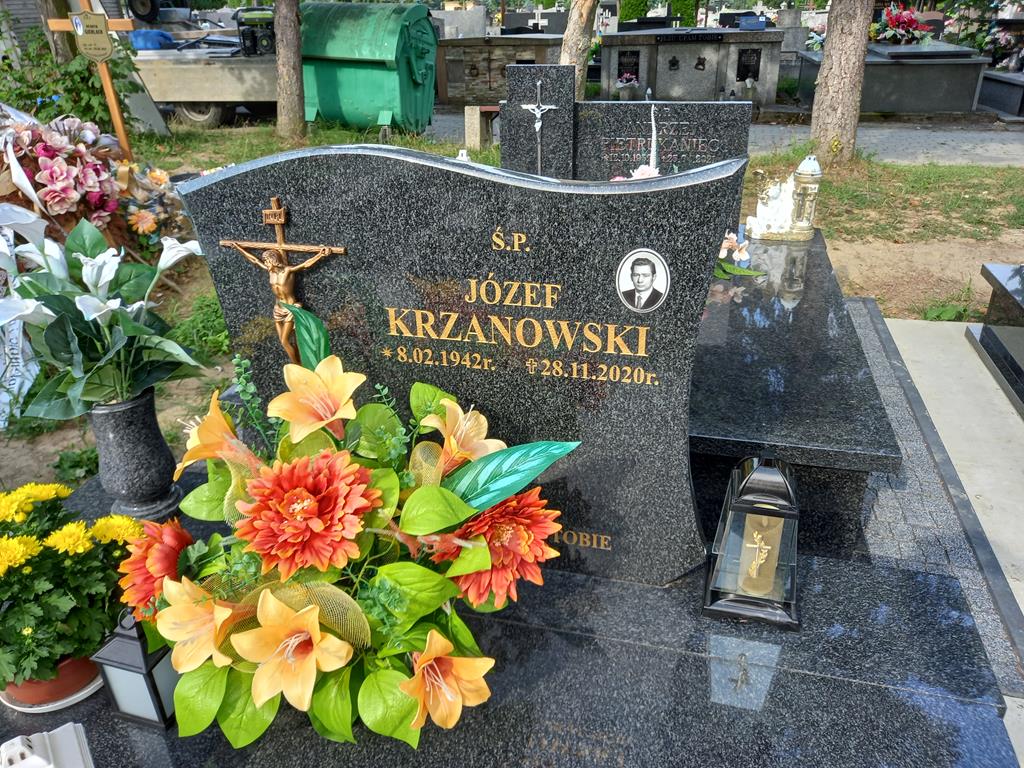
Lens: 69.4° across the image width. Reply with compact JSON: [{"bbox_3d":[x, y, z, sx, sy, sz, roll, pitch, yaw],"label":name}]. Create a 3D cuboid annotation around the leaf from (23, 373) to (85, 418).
[{"bbox_3d":[-1.025,0.026,1.660,0.140,0.090,0.100,-19,32,-30],"label":"leaf"}]

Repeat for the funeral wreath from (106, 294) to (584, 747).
[{"bbox_3d":[-0.239,0.248,1.155,0.600,0.540,0.400,5,29,13],"label":"funeral wreath"}]

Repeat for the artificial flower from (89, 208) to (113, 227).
[{"bbox_3d":[-1.658,-0.671,2.980,0.095,0.075,0.070,-25,36,-38],"label":"artificial flower"}]

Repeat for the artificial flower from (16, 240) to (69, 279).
[{"bbox_3d":[-0.971,-0.256,1.530,0.105,0.085,0.085,-19,32,-29],"label":"artificial flower"}]

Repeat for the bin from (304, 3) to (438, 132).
[{"bbox_3d":[-1.665,-3.650,8.670,1.270,1.420,1.080,8,29,18],"label":"bin"}]

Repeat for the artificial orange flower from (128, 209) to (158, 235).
[{"bbox_3d":[-1.619,-0.714,3.250,0.130,0.115,0.080,-14,30,-23],"label":"artificial orange flower"}]

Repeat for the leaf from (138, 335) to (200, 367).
[{"bbox_3d":[-0.695,-0.068,1.500,0.130,0.055,0.070,-15,31,-23],"label":"leaf"}]

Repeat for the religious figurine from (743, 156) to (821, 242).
[{"bbox_3d":[1.208,-0.834,3.284,0.300,0.365,0.160,5,29,13],"label":"religious figurine"}]

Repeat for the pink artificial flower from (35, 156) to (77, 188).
[{"bbox_3d":[-1.879,-0.872,3.050,0.170,0.130,0.110,-23,34,-35],"label":"pink artificial flower"}]

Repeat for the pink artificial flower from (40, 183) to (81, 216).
[{"bbox_3d":[-1.618,-0.661,2.650,0.140,0.120,0.100,-18,32,-27],"label":"pink artificial flower"}]

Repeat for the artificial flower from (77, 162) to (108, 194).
[{"bbox_3d":[-1.737,-0.857,3.070,0.100,0.120,0.120,21,35,36],"label":"artificial flower"}]

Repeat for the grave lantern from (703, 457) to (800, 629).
[{"bbox_3d":[0.455,0.262,1.354,0.172,0.317,0.172,5,29,13],"label":"grave lantern"}]

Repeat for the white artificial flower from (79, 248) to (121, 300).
[{"bbox_3d":[-0.881,-0.234,1.580,0.090,0.110,0.085,-16,31,-26],"label":"white artificial flower"}]

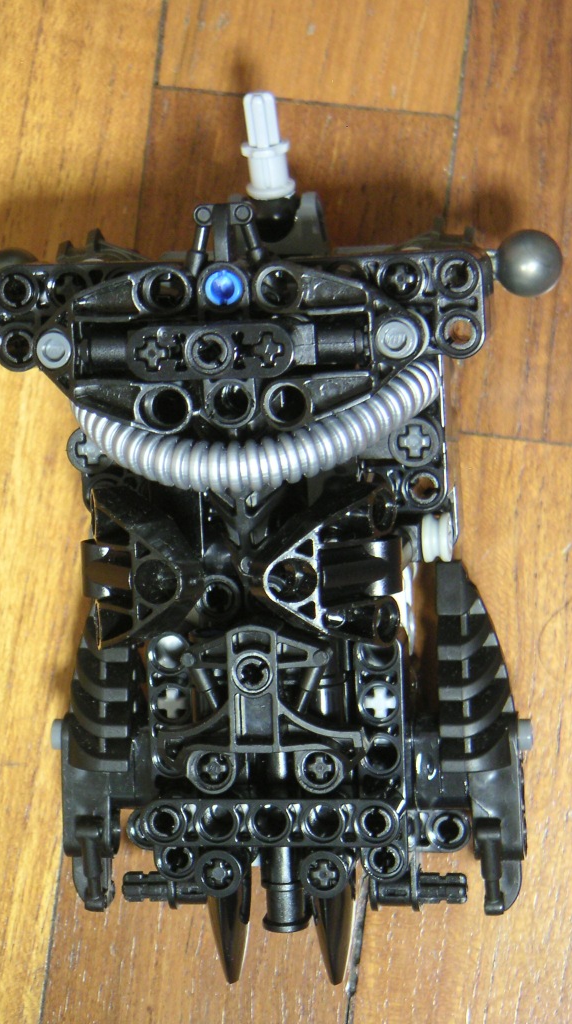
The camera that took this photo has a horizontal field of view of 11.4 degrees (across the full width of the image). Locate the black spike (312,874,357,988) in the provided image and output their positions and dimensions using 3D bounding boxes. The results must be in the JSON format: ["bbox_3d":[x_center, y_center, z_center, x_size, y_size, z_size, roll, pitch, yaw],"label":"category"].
[{"bbox_3d":[0.007,0.062,0.446,0.007,0.007,0.023,-2,93,8],"label":"black spike"}]

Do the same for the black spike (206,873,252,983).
[{"bbox_3d":[-0.009,0.062,0.447,0.007,0.007,0.023,-2,93,8],"label":"black spike"}]

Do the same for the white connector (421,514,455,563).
[{"bbox_3d":[0.023,0.004,0.430,0.004,0.007,0.007,-2,93,10],"label":"white connector"}]

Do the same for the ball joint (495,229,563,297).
[{"bbox_3d":[0.037,-0.038,0.433,0.010,0.010,0.010,-2,93,8],"label":"ball joint"}]

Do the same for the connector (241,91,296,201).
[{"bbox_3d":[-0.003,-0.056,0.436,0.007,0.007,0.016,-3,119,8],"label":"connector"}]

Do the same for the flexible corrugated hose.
[{"bbox_3d":[-0.004,-0.012,0.409,0.053,0.017,0.020,-2,93,8],"label":"flexible corrugated hose"}]

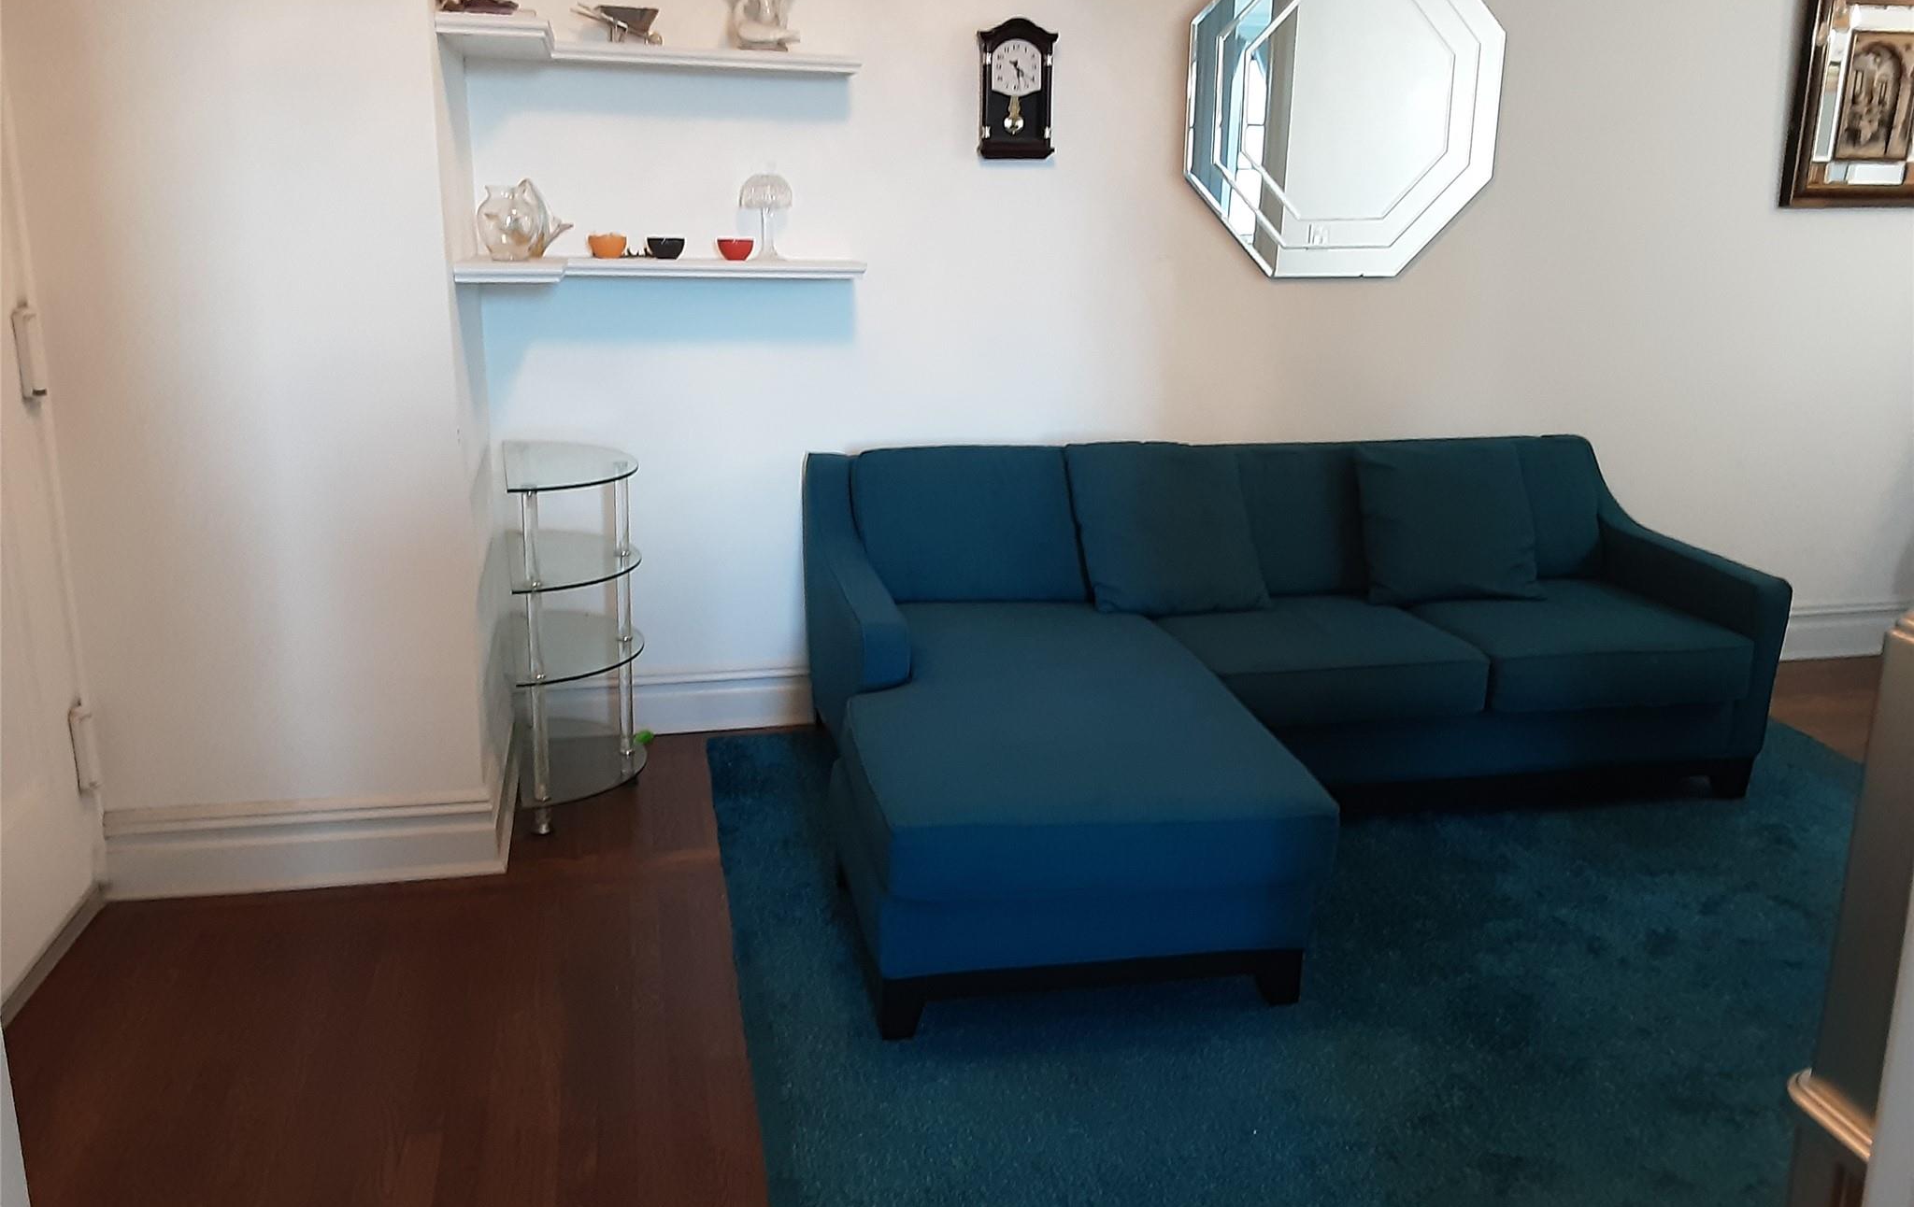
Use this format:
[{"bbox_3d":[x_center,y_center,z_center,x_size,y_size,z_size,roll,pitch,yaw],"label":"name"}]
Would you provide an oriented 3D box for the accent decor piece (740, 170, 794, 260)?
[{"bbox_3d":[-0.489,-0.987,3.950,0.138,0.220,0.138,-3,15,-14],"label":"accent decor piece"}]

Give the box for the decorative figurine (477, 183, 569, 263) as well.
[{"bbox_3d":[-1.007,-0.893,3.608,0.210,0.186,0.170,-3,15,-14],"label":"decorative figurine"}]

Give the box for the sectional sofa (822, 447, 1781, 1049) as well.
[{"bbox_3d":[0.874,0.124,3.613,2.369,0.820,1.699,-2,14,-11],"label":"sectional sofa"}]

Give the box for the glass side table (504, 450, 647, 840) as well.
[{"bbox_3d":[-0.923,0.066,3.791,0.310,0.818,0.634,-3,15,-14],"label":"glass side table"}]

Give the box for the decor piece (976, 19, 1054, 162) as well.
[{"bbox_3d":[0.158,-1.348,4.066,0.200,0.350,0.085,-3,15,-14],"label":"decor piece"}]

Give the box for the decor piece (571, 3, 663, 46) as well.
[{"bbox_3d":[-0.827,-1.407,3.762,0.225,0.095,0.100,-3,15,-14],"label":"decor piece"}]

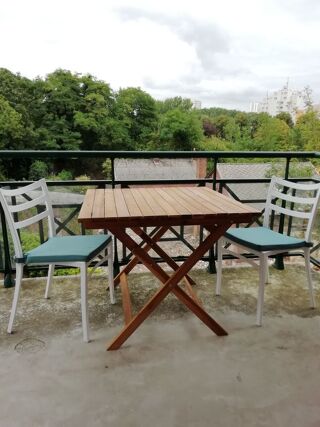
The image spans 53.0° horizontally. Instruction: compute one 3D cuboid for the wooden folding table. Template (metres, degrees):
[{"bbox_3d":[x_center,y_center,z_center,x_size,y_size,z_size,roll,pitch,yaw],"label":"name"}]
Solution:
[{"bbox_3d":[-0.008,0.269,1.992,0.870,0.730,0.900,-2,13,-10],"label":"wooden folding table"}]

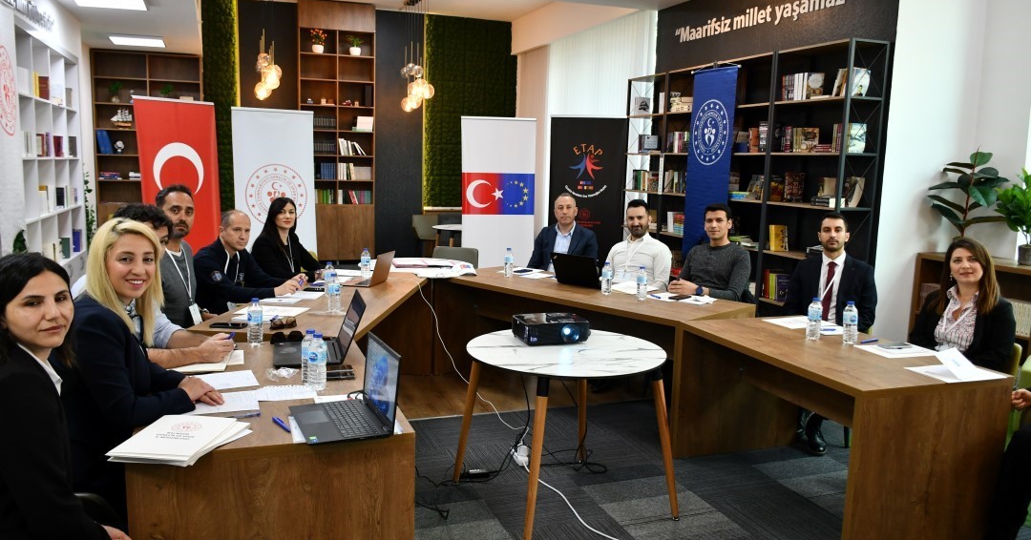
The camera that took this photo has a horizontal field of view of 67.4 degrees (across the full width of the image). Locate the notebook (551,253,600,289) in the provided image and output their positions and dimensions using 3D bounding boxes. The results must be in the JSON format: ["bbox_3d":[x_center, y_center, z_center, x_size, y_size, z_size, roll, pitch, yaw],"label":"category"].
[{"bbox_3d":[0.484,-0.008,5.229,0.340,0.223,0.321,9,10,41],"label":"notebook"}]

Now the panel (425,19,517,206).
[{"bbox_3d":[-0.678,-2.388,11.870,1.457,2.868,0.100,-1,8,-17],"label":"panel"}]

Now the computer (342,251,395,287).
[{"bbox_3d":[-0.954,-0.009,5.005,0.250,0.207,0.300,3,8,9],"label":"computer"}]

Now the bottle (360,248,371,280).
[{"bbox_3d":[-1.032,-0.048,5.338,0.065,0.208,0.065,0,8,-11],"label":"bottle"}]

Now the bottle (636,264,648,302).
[{"bbox_3d":[0.775,0.082,4.724,0.065,0.203,0.065,2,8,0],"label":"bottle"}]

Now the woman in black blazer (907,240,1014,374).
[{"bbox_3d":[2.017,0.483,3.693,0.720,1.270,0.500,-4,10,-37],"label":"woman in black blazer"}]

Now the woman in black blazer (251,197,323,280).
[{"bbox_3d":[-1.568,0.105,5.596,0.740,1.270,0.500,8,10,38],"label":"woman in black blazer"}]

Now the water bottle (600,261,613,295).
[{"bbox_3d":[0.581,0.053,4.885,0.065,0.203,0.065,2,8,0],"label":"water bottle"}]

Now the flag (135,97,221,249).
[{"bbox_3d":[-3.244,-0.605,7.508,0.120,2.040,0.850,4,8,31],"label":"flag"}]

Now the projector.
[{"bbox_3d":[0.173,0.287,3.733,0.310,0.105,0.225,-1,8,-18],"label":"projector"}]

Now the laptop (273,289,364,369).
[{"bbox_3d":[-0.819,0.235,3.218,0.350,0.237,0.380,-1,8,-16],"label":"laptop"}]

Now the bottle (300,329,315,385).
[{"bbox_3d":[-0.743,0.311,2.805,0.065,0.205,0.065,0,8,-15],"label":"bottle"}]

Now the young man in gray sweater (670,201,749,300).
[{"bbox_3d":[1.244,0.236,5.049,0.560,1.320,0.800,7,10,32],"label":"young man in gray sweater"}]

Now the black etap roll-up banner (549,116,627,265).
[{"bbox_3d":[0.732,-0.561,8.121,0.788,2.055,0.150,2,8,4],"label":"black etap roll-up banner"}]

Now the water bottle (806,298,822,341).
[{"bbox_3d":[1.462,0.236,3.773,0.065,0.203,0.065,2,8,0],"label":"water bottle"}]

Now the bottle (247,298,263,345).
[{"bbox_3d":[-1.134,0.222,3.365,0.065,0.207,0.065,-1,8,-19],"label":"bottle"}]

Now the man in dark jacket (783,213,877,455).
[{"bbox_3d":[1.817,0.329,4.545,0.560,1.310,0.720,6,9,28],"label":"man in dark jacket"}]

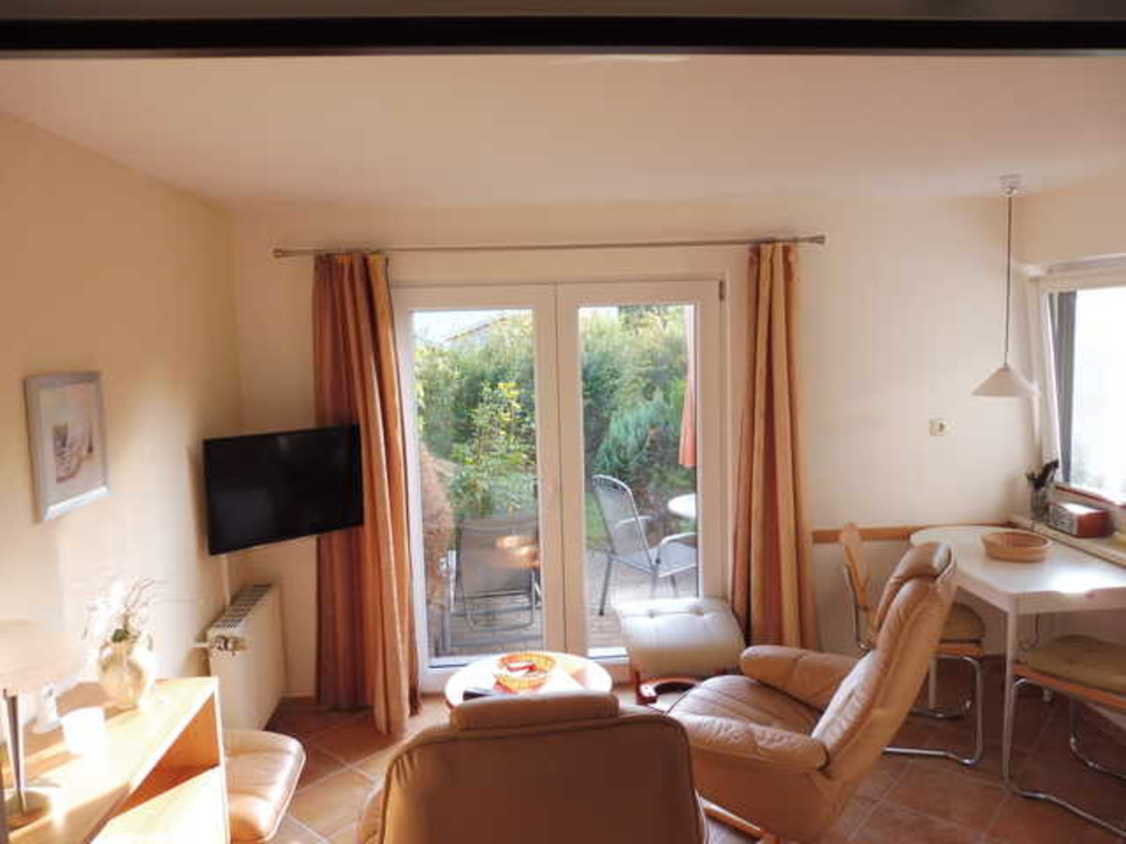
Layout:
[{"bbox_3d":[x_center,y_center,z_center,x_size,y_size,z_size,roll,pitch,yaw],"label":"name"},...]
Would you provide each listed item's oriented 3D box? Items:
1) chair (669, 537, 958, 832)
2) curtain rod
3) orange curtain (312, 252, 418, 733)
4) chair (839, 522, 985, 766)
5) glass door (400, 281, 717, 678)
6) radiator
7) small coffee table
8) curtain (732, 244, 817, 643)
[{"bbox_3d":[0.817,0.959,2.651,0.900,1.040,0.750,1,7,24],"label":"chair"},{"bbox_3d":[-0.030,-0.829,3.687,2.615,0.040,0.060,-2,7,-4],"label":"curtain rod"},{"bbox_3d":[-0.958,0.310,3.620,0.465,2.180,0.320,-2,7,-4],"label":"orange curtain"},{"bbox_3d":[1.504,0.927,3.430,0.530,0.880,0.500,0,7,16],"label":"chair"},{"bbox_3d":[0.007,0.321,3.925,1.640,2.030,0.080,-2,7,-4],"label":"glass door"},{"bbox_3d":[-1.375,1.065,3.430,0.160,0.550,0.470,-2,7,-4],"label":"radiator"},{"bbox_3d":[-0.118,1.224,2.934,0.625,0.500,0.615,-2,7,-4],"label":"small coffee table"},{"bbox_3d":[1.038,0.218,3.824,0.420,2.160,0.210,-2,7,-4],"label":"curtain"}]

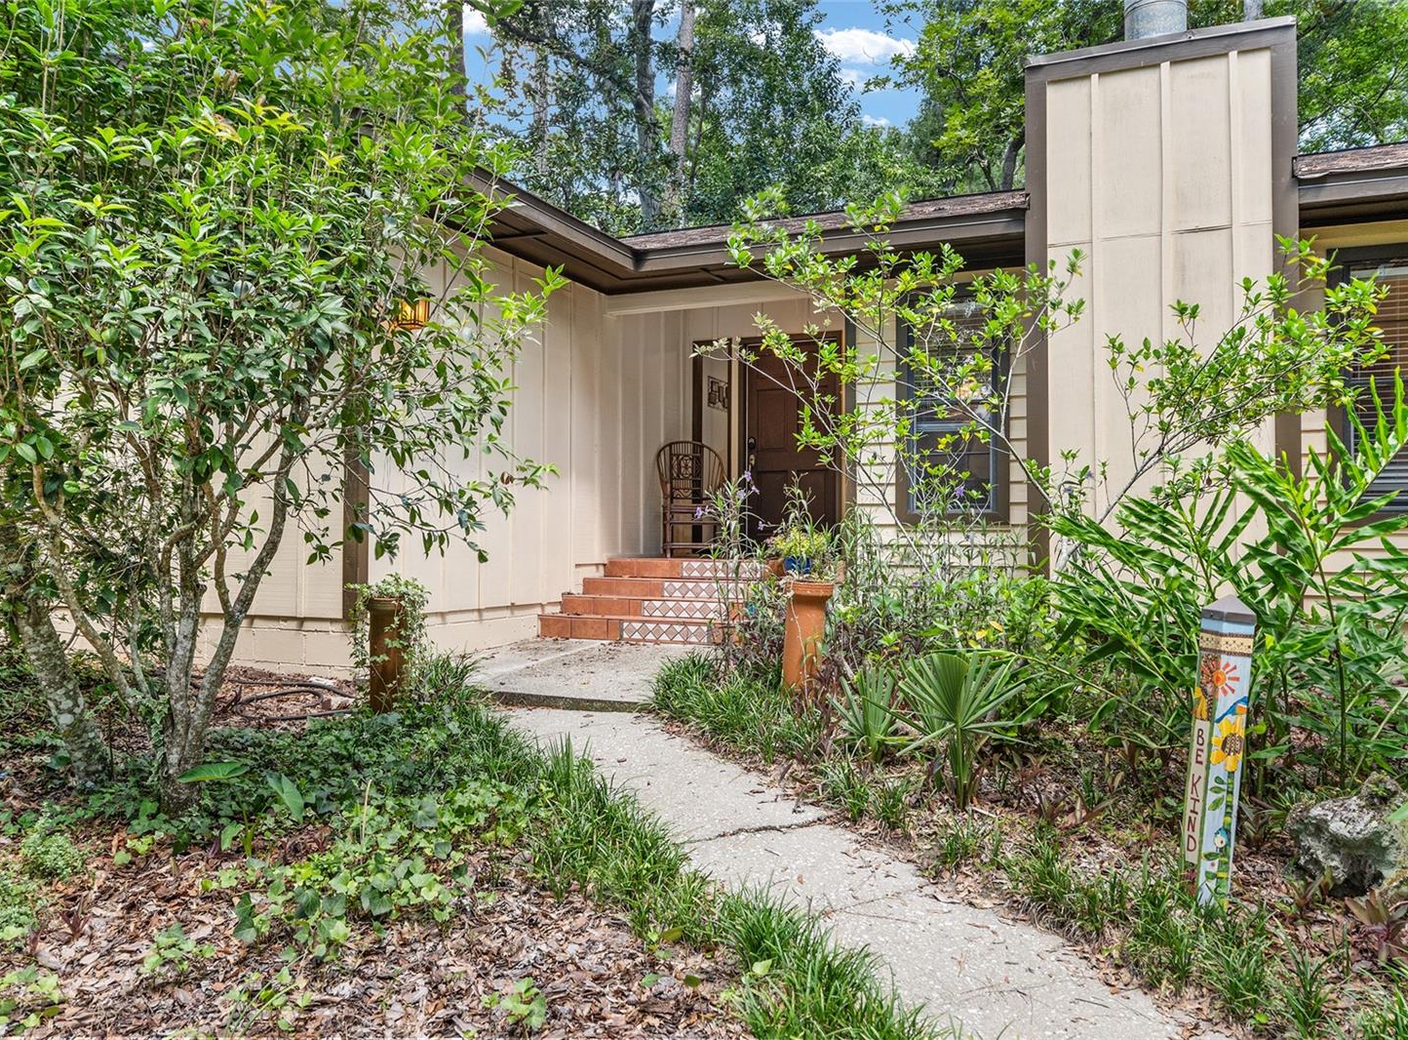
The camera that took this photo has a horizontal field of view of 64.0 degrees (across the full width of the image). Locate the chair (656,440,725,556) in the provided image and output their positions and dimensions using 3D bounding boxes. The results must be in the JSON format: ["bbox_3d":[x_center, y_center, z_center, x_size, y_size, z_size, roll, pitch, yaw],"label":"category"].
[{"bbox_3d":[-0.105,-0.173,9.850,0.580,1.030,0.580,0,-1,-10],"label":"chair"}]

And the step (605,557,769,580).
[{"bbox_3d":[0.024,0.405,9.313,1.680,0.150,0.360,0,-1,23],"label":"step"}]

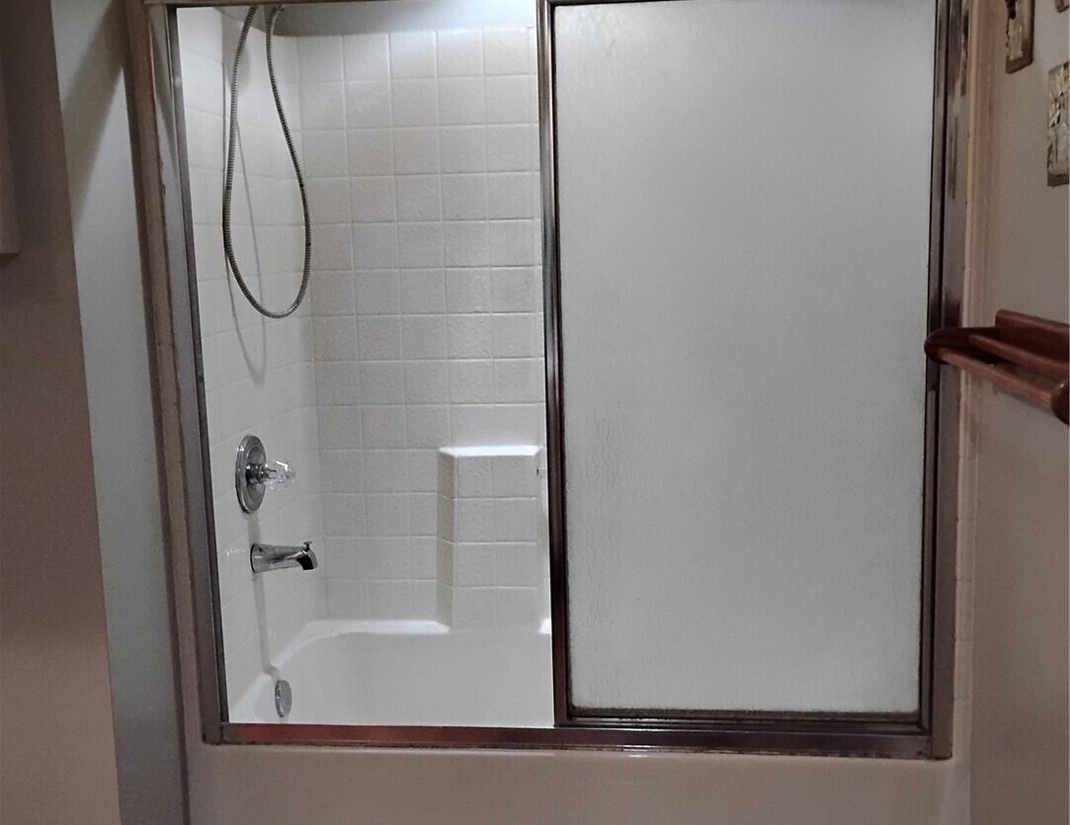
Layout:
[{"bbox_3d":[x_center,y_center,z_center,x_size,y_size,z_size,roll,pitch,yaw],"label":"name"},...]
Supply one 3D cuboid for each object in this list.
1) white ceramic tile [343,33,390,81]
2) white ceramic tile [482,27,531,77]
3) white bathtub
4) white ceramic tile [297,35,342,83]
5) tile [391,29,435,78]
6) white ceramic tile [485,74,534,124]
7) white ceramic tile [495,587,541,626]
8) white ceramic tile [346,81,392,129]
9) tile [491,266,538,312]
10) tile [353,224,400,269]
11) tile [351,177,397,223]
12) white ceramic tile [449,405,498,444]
[{"bbox_3d":[-0.399,-0.848,2.742,0.109,0.109,0.010,-1,9,5],"label":"white ceramic tile"},{"bbox_3d":[-0.066,-0.852,2.710,0.109,0.109,0.010,-1,9,5],"label":"white ceramic tile"},{"bbox_3d":[0.096,0.773,2.614,1.518,0.390,0.740,-1,9,5],"label":"white bathtub"},{"bbox_3d":[-0.510,-0.847,2.752,0.109,0.109,0.010,-1,9,5],"label":"white ceramic tile"},{"bbox_3d":[-0.285,-0.843,2.716,0.109,0.109,0.010,-1,8,6],"label":"tile"},{"bbox_3d":[-0.062,-0.744,2.737,0.111,0.111,0.010,-1,9,5],"label":"white ceramic tile"},{"bbox_3d":[-0.041,0.480,2.813,0.101,0.098,0.010,-1,8,6],"label":"white ceramic tile"},{"bbox_3d":[-0.397,-0.734,2.753,0.109,0.109,0.010,-1,8,5],"label":"white ceramic tile"},{"bbox_3d":[-0.050,-0.296,2.775,0.109,0.109,0.010,-1,8,6],"label":"tile"},{"bbox_3d":[-0.388,-0.403,2.800,0.109,0.109,0.010,-1,8,5],"label":"tile"},{"bbox_3d":[-0.390,-0.513,2.780,0.109,0.109,0.010,-1,9,5],"label":"tile"},{"bbox_3d":[-0.151,0.033,2.870,0.111,0.104,0.010,-1,9,5],"label":"white ceramic tile"}]

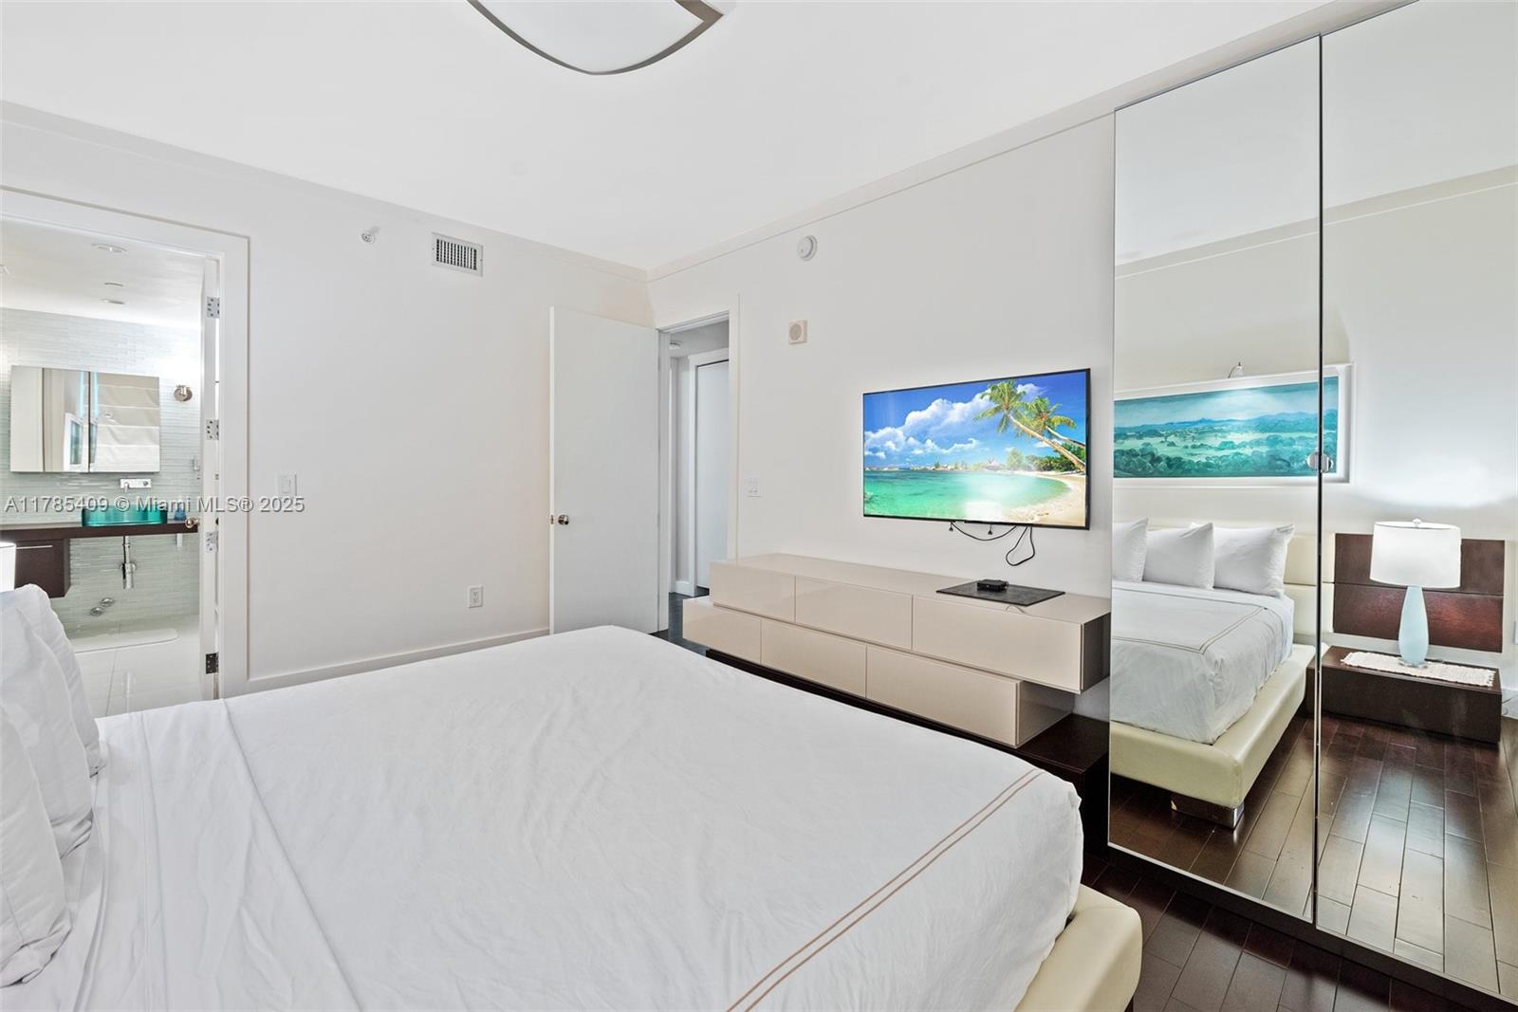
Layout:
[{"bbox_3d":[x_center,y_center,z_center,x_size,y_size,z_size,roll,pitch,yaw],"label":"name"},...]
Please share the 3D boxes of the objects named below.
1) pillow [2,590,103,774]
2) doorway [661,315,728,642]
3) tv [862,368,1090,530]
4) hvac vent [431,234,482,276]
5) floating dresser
[{"bbox_3d":[-1.474,0.414,1.136,0.560,0.450,0.190,3,15,44],"label":"pillow"},{"bbox_3d":[-0.473,-0.174,4.541,0.820,2.440,0.130,3,4,44],"label":"doorway"},{"bbox_3d":[1.017,-0.261,2.932,1.140,0.683,0.060,3,4,44],"label":"tv"},{"bbox_3d":[-1.907,-1.596,3.751,0.030,0.197,0.305,3,4,44],"label":"hvac vent"},{"bbox_3d":[0.543,0.620,3.101,2.250,0.520,0.590,3,4,44],"label":"floating dresser"}]

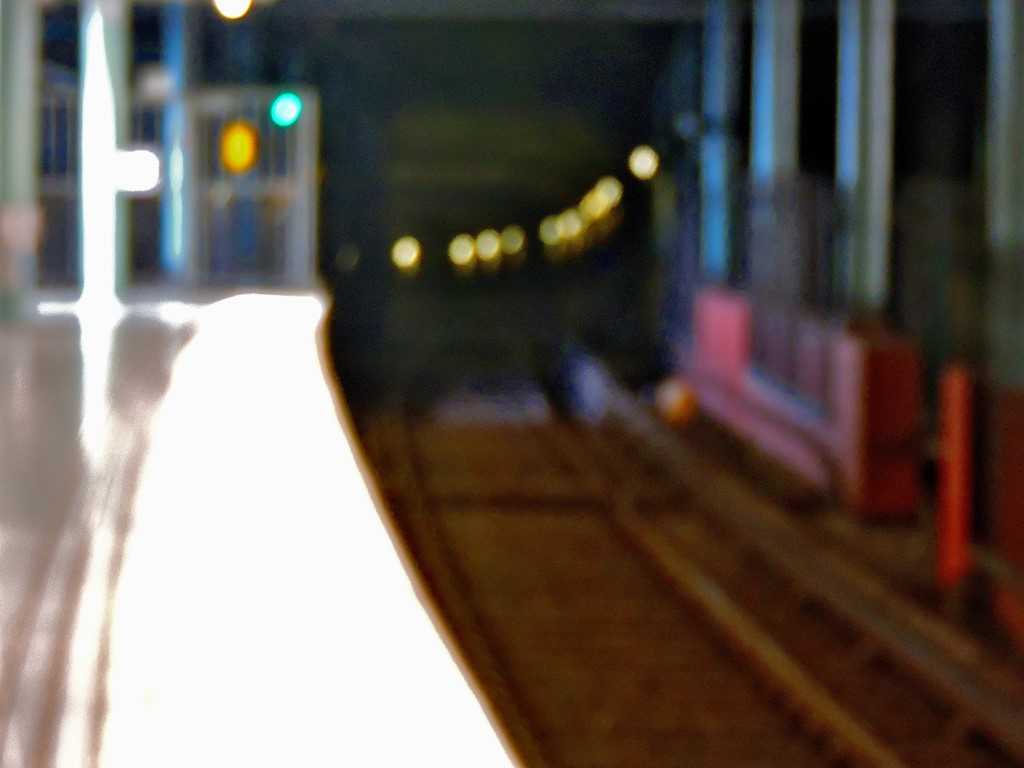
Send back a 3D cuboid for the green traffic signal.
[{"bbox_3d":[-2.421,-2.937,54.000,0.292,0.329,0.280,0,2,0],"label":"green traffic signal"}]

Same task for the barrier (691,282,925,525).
[{"bbox_3d":[2.715,-0.067,49.469,0.500,1.440,19.000,0,2,-2],"label":"barrier"}]

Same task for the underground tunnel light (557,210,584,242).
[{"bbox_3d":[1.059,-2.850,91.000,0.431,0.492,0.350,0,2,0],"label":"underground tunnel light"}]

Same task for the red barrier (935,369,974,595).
[{"bbox_3d":[2.946,0.622,33.368,0.230,1.460,0.230,0,2,0],"label":"red barrier"}]

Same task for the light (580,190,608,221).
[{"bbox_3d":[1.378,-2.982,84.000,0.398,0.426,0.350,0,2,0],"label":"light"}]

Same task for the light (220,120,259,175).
[{"bbox_3d":[-2.926,-2.540,54.000,0.347,0.493,0.300,0,2,0],"label":"light"}]

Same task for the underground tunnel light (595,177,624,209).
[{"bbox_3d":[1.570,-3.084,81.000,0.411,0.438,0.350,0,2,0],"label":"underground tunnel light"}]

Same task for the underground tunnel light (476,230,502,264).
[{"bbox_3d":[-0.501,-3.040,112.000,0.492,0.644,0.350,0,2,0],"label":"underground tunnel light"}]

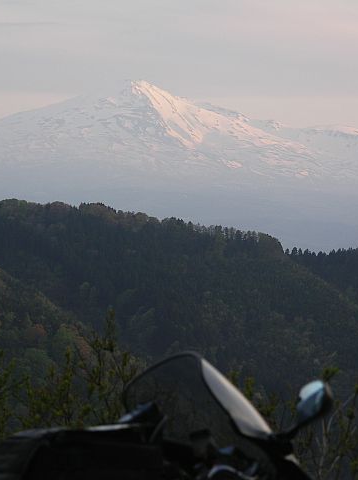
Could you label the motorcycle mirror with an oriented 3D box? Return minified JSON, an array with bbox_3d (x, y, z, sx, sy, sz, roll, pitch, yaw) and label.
[{"bbox_3d":[0.409,0.543,8.600,0.170,0.185,0.100,0,0,37],"label":"motorcycle mirror"}]

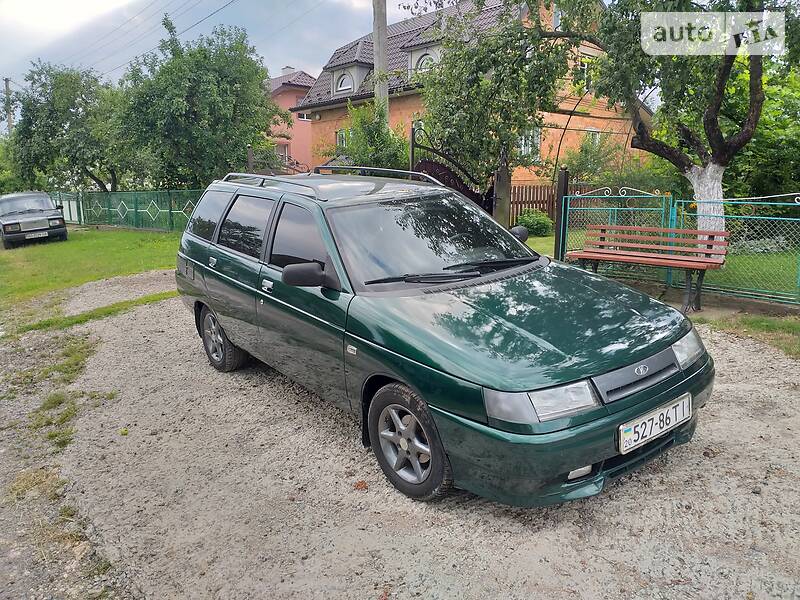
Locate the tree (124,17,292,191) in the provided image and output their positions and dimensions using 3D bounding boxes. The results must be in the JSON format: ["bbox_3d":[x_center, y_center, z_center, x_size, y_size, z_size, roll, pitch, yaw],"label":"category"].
[{"bbox_3d":[-5.954,-5.343,18.300,4.900,5.884,4.800,-6,13,-19],"label":"tree"}]

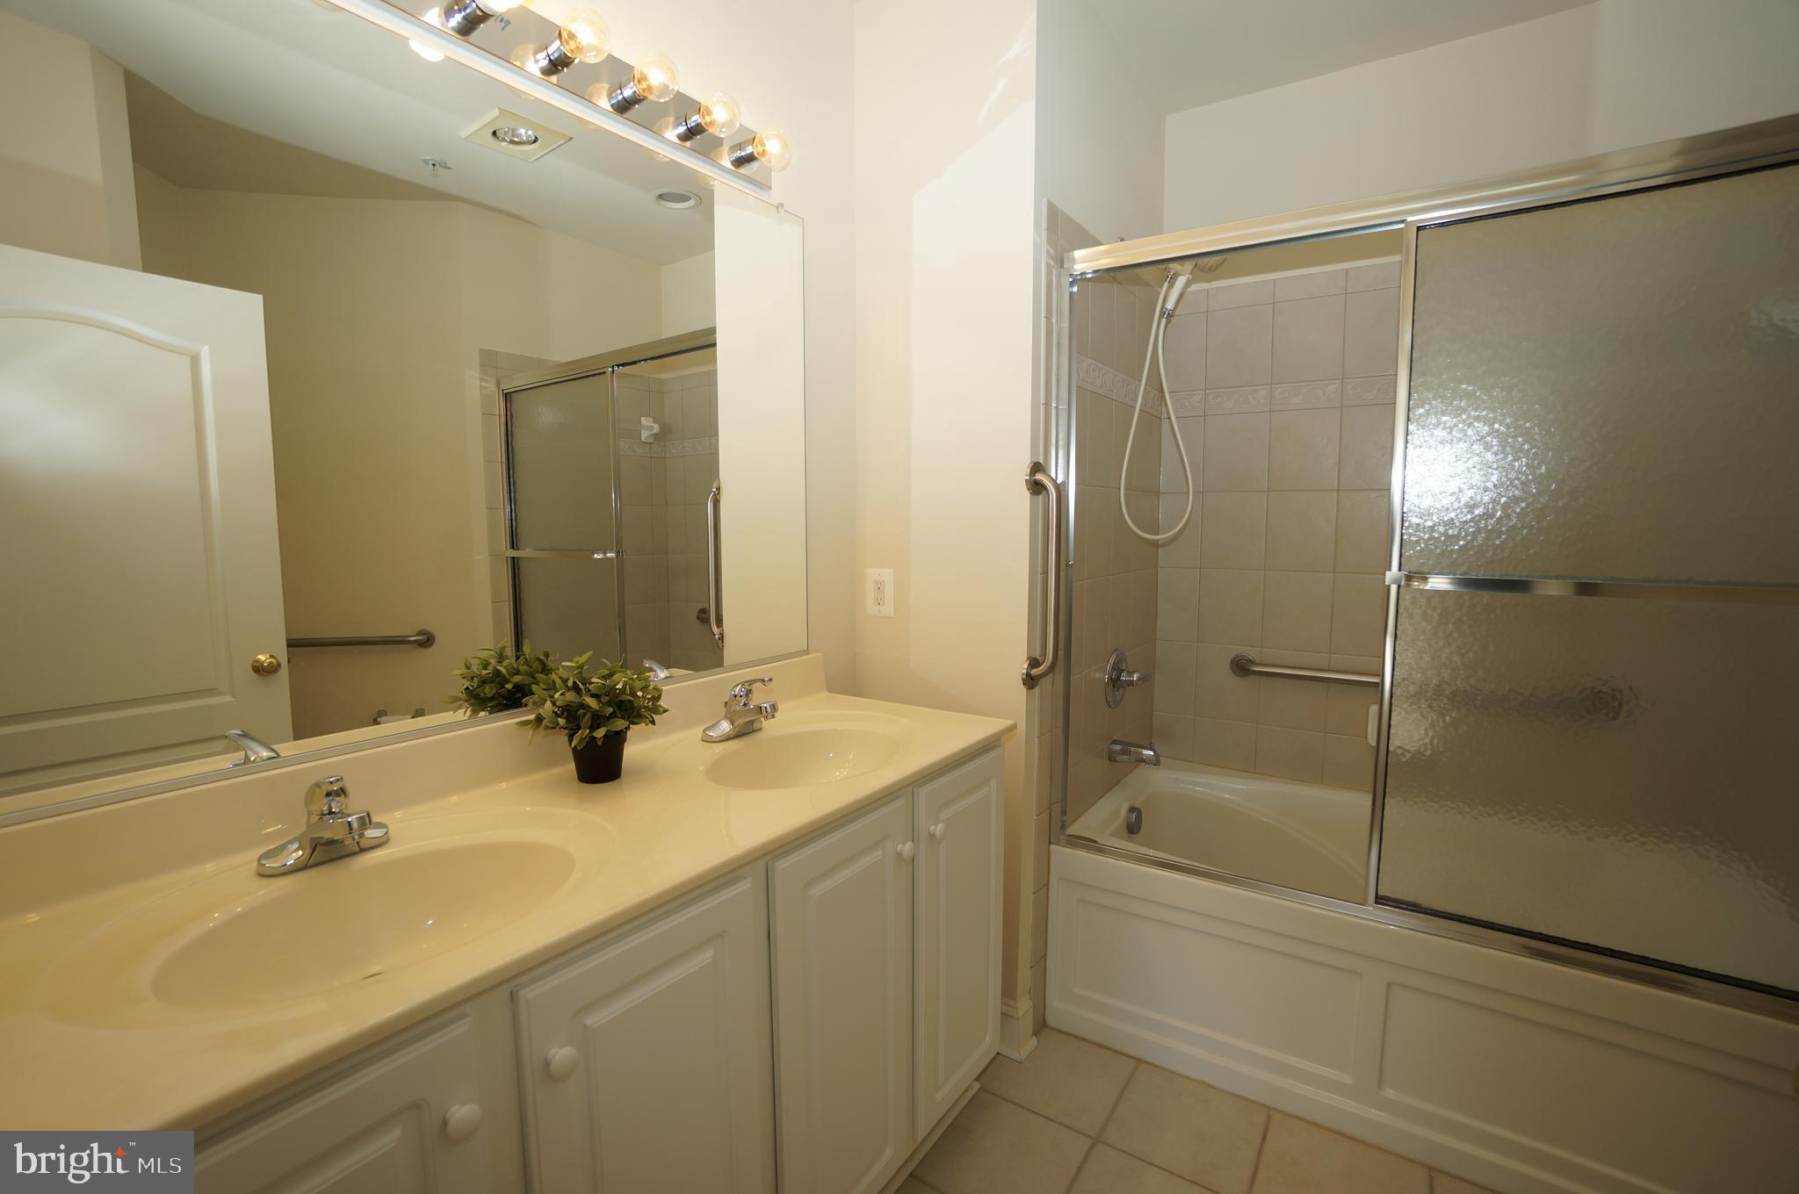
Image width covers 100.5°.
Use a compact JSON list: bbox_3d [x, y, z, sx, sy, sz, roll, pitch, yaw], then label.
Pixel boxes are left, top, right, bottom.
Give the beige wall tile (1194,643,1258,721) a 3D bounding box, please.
[{"bbox_3d":[1.112,0.294,2.537,0.199,0.255,0.010,4,7,34],"label":"beige wall tile"}]

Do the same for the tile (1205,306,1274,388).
[{"bbox_3d":[1.138,-0.827,2.497,0.199,0.254,0.010,3,6,33],"label":"tile"}]

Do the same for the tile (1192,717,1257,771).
[{"bbox_3d":[1.100,0.499,2.530,0.201,0.162,0.009,4,7,35],"label":"tile"}]

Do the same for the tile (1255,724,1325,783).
[{"bbox_3d":[1.308,0.525,2.507,0.199,0.161,0.010,3,6,33],"label":"tile"}]

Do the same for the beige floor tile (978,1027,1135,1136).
[{"bbox_3d":[0.393,1.166,1.828,0.302,0.009,0.298,4,7,35],"label":"beige floor tile"}]

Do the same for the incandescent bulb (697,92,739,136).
[{"bbox_3d":[-0.347,-0.922,1.434,0.090,0.077,0.077,4,7,34],"label":"incandescent bulb"}]

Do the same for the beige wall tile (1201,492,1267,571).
[{"bbox_3d":[1.099,-0.215,2.456,0.201,0.251,0.009,4,7,35],"label":"beige wall tile"}]

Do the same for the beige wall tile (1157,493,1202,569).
[{"bbox_3d":[0.995,-0.232,2.645,0.138,0.255,0.010,3,6,33],"label":"beige wall tile"}]

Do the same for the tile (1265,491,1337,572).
[{"bbox_3d":[1.271,-0.204,2.372,0.199,0.255,0.010,4,7,34],"label":"tile"}]

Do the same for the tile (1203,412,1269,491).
[{"bbox_3d":[1.096,-0.465,2.433,0.201,0.251,0.009,4,7,35],"label":"tile"}]

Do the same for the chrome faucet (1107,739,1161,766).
[{"bbox_3d":[0.719,0.476,2.271,0.142,0.068,0.056,4,7,34],"label":"chrome faucet"}]

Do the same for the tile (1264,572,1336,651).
[{"bbox_3d":[1.261,0.048,2.369,0.201,0.251,0.009,4,7,35],"label":"tile"}]

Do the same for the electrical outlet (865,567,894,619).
[{"bbox_3d":[-0.051,-0.010,1.985,0.083,0.124,0.008,4,7,35],"label":"electrical outlet"}]

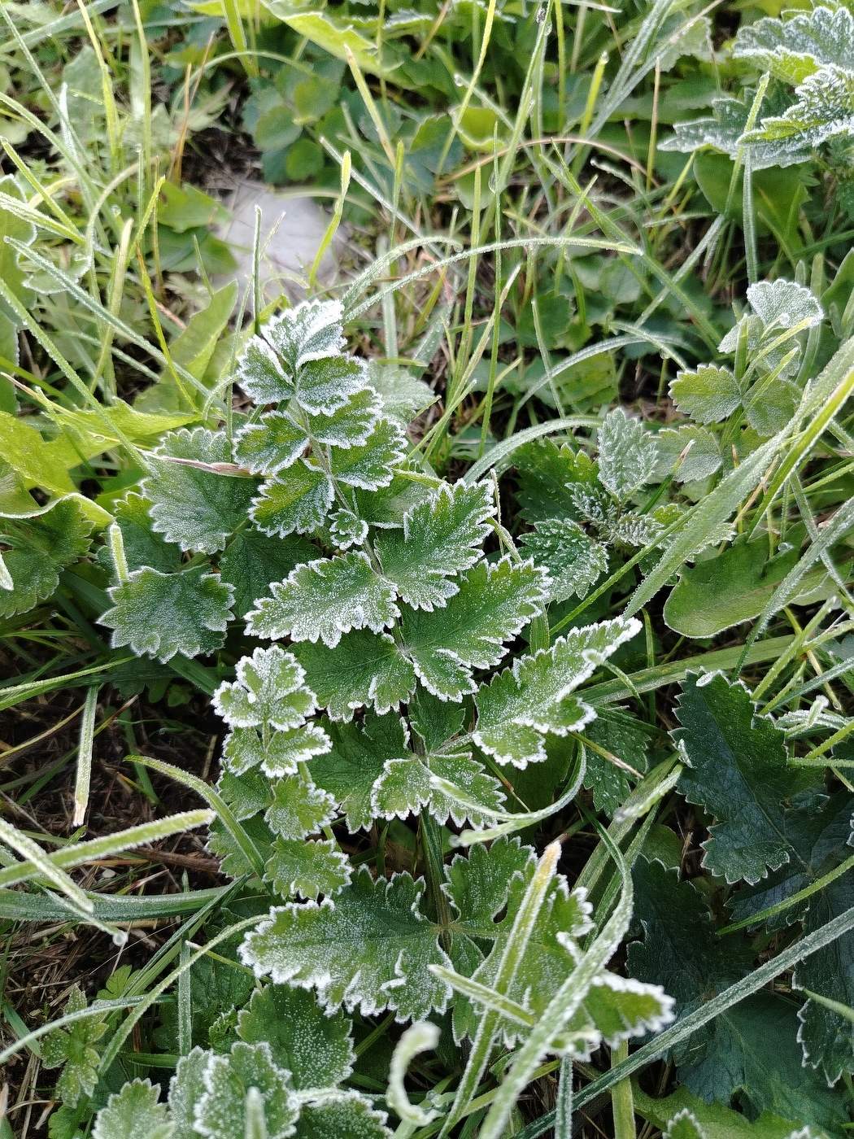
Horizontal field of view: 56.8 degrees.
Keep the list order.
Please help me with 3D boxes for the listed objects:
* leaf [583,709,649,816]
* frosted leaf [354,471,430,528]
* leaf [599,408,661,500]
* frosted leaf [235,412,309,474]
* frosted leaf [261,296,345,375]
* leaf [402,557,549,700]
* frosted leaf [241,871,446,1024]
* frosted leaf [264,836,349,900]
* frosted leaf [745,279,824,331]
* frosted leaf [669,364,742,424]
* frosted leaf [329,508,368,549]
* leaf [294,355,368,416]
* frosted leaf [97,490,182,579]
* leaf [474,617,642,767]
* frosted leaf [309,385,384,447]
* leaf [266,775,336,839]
[{"bbox_3d":[0.096,0.098,0.401,0.034,0.015,0.056,-13,88,-8],"label":"leaf"},{"bbox_3d":[-0.017,-0.037,0.444,0.060,0.013,0.039,-36,63,-26],"label":"frosted leaf"},{"bbox_3d":[0.119,-0.068,0.468,0.036,0.013,0.059,2,75,1],"label":"leaf"},{"bbox_3d":[-0.081,-0.065,0.410,0.040,0.014,0.029,-11,63,7],"label":"frosted leaf"},{"bbox_3d":[-0.059,-0.118,0.386,0.040,0.017,0.038,37,81,0],"label":"frosted leaf"},{"bbox_3d":[0.024,0.029,0.387,0.077,0.021,0.050,-27,70,-7],"label":"leaf"},{"bbox_3d":[-0.037,0.169,0.356,0.096,0.024,0.060,-6,69,5],"label":"frosted leaf"},{"bbox_3d":[-0.059,0.145,0.385,0.043,0.014,0.030,5,53,0],"label":"frosted leaf"},{"bbox_3d":[0.228,-0.169,0.504,0.049,0.013,0.045,11,66,12],"label":"frosted leaf"},{"bbox_3d":[0.162,-0.103,0.460,0.041,0.012,0.036,15,84,14],"label":"frosted leaf"},{"bbox_3d":[-0.039,-0.021,0.395,0.019,0.009,0.020,-17,67,0],"label":"frosted leaf"},{"bbox_3d":[-0.049,-0.097,0.411,0.042,0.014,0.046,-15,57,-17],"label":"leaf"},{"bbox_3d":[-0.164,-0.020,0.455,0.055,0.015,0.083,-36,57,-19],"label":"frosted leaf"},{"bbox_3d":[0.066,0.054,0.377,0.101,0.026,0.046,-31,61,-11],"label":"leaf"},{"bbox_3d":[-0.038,-0.070,0.375,0.039,0.013,0.024,-27,83,-8],"label":"frosted leaf"},{"bbox_3d":[-0.051,0.096,0.320,0.027,0.012,0.024,8,64,-1],"label":"leaf"}]

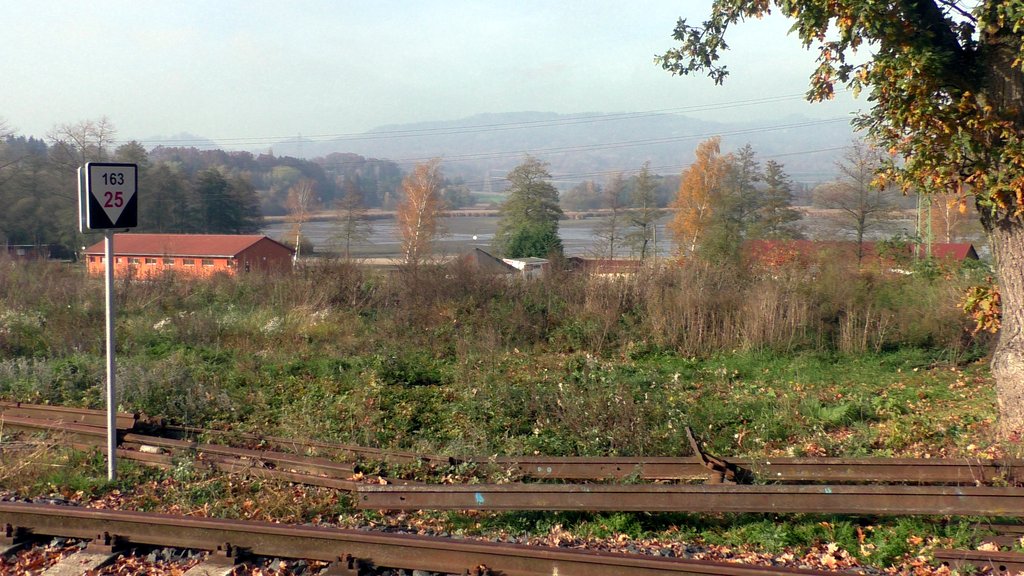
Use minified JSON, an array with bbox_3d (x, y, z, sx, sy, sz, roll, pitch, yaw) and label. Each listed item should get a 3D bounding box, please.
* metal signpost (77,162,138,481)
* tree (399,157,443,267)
[{"bbox_3d":[-2.754,0.244,7.405,0.120,2.179,0.380,3,6,34],"label":"metal signpost"},{"bbox_3d":[-10.999,-8.985,131.418,5.479,13.281,5.311,0,5,0],"label":"tree"}]

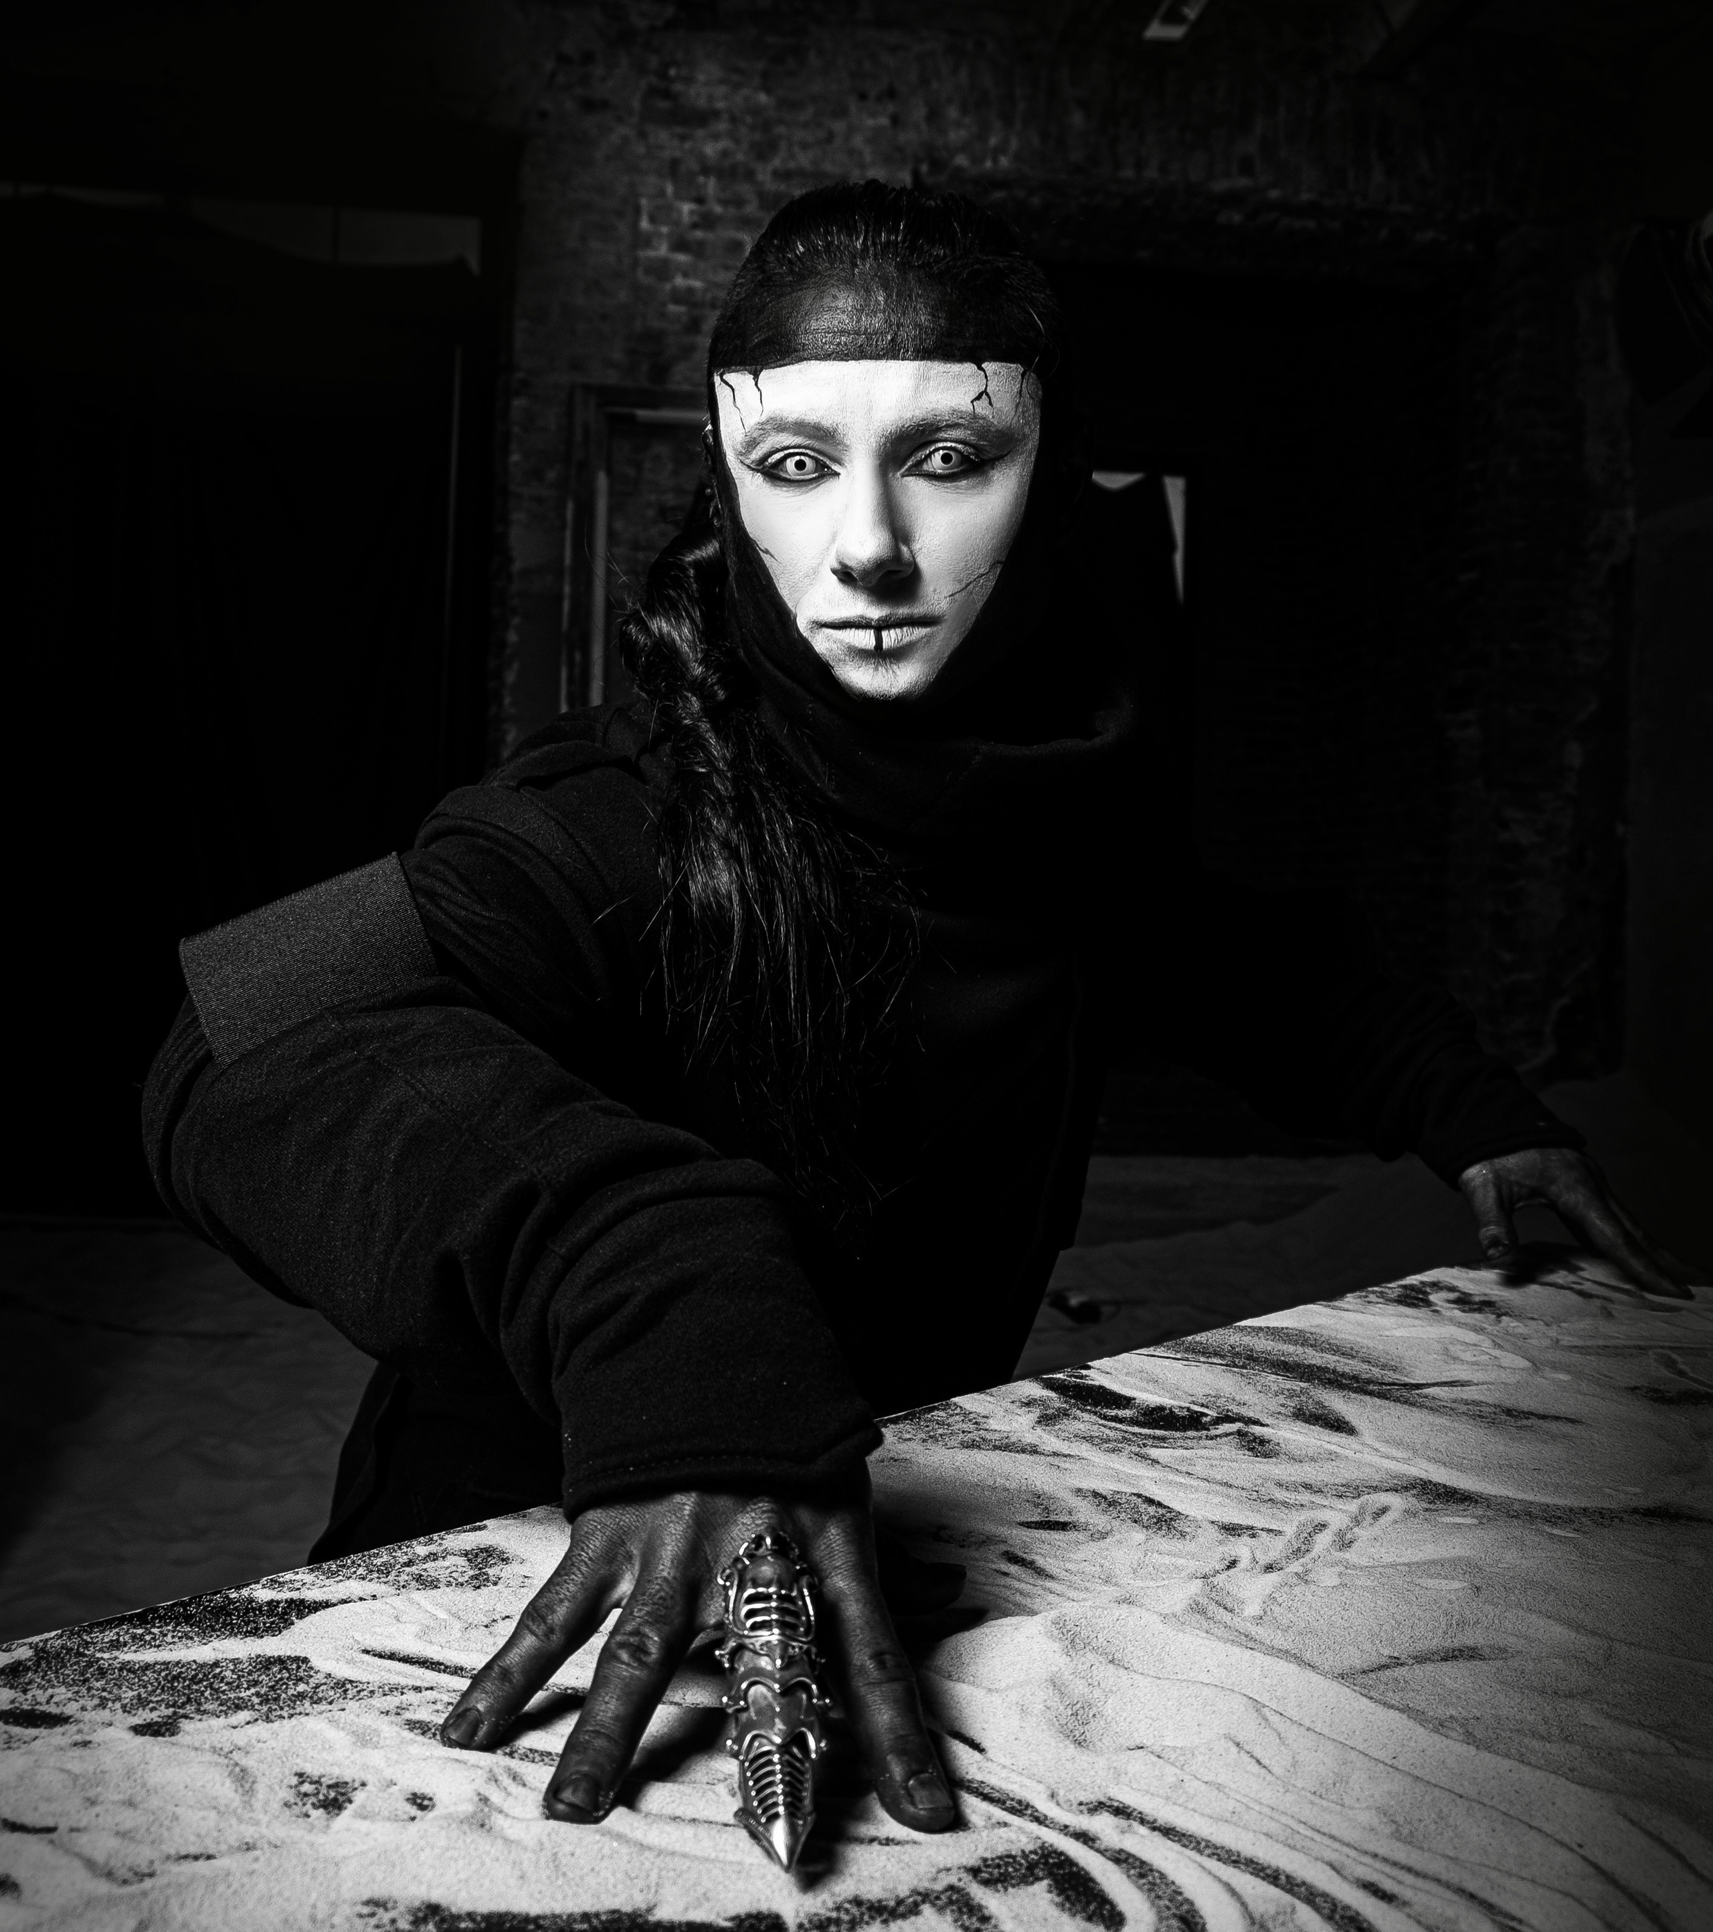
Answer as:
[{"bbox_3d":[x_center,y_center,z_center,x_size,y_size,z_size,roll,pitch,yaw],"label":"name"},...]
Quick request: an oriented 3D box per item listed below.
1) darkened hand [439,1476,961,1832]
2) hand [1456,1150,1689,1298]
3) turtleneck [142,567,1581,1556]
[{"bbox_3d":[-0.041,0.188,0.560,0.148,0.082,0.120,1,2,-5],"label":"darkened hand"},{"bbox_3d":[0.439,0.150,1.162,0.135,0.082,0.095,3,3,41],"label":"hand"},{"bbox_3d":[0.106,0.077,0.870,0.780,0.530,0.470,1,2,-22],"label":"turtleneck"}]

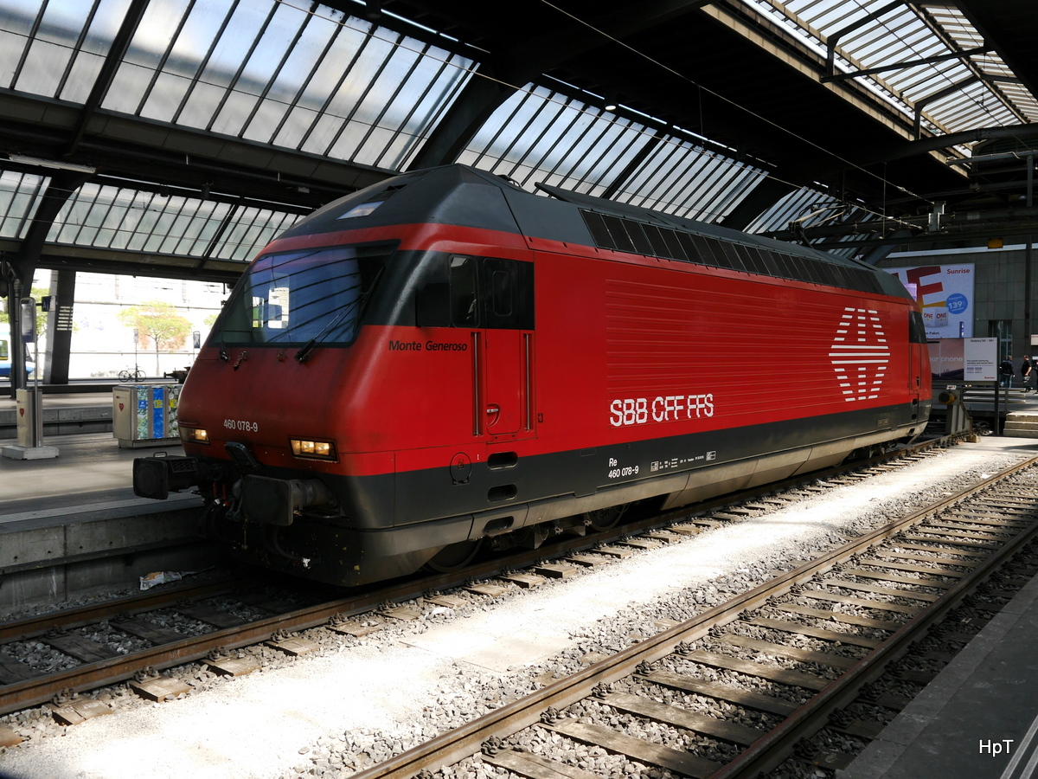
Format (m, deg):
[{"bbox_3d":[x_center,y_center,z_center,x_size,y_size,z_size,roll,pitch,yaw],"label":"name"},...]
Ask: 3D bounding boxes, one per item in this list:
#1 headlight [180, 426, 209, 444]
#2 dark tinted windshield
[{"bbox_3d":[-3.137,0.451,8.779,0.550,0.165,0.110,2,3,39],"label":"headlight"},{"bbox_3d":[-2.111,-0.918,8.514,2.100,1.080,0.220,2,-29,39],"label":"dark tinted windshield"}]

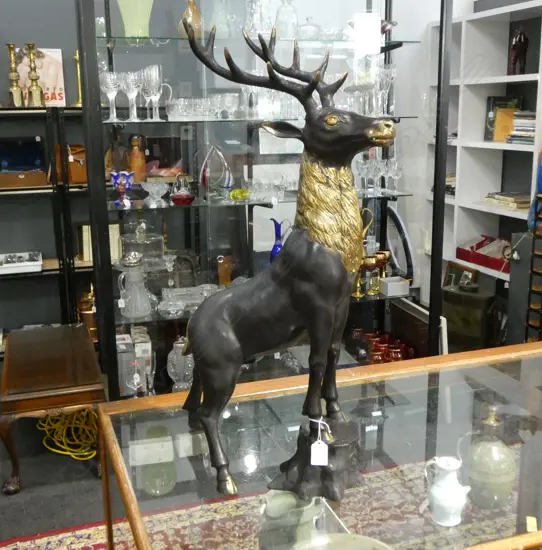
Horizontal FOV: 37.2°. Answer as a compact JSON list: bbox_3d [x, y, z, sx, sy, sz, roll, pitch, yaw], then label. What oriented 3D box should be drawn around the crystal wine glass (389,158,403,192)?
[{"bbox_3d":[0.538,-0.426,3.451,0.057,0.140,0.057,-1,12,0],"label":"crystal wine glass"}]

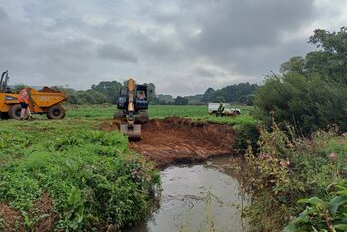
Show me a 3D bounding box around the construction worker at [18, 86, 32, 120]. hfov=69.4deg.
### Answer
[{"bbox_3d":[-7.920,-0.660,13.400,0.620,1.760,0.520,0,4,-9],"label":"construction worker"}]

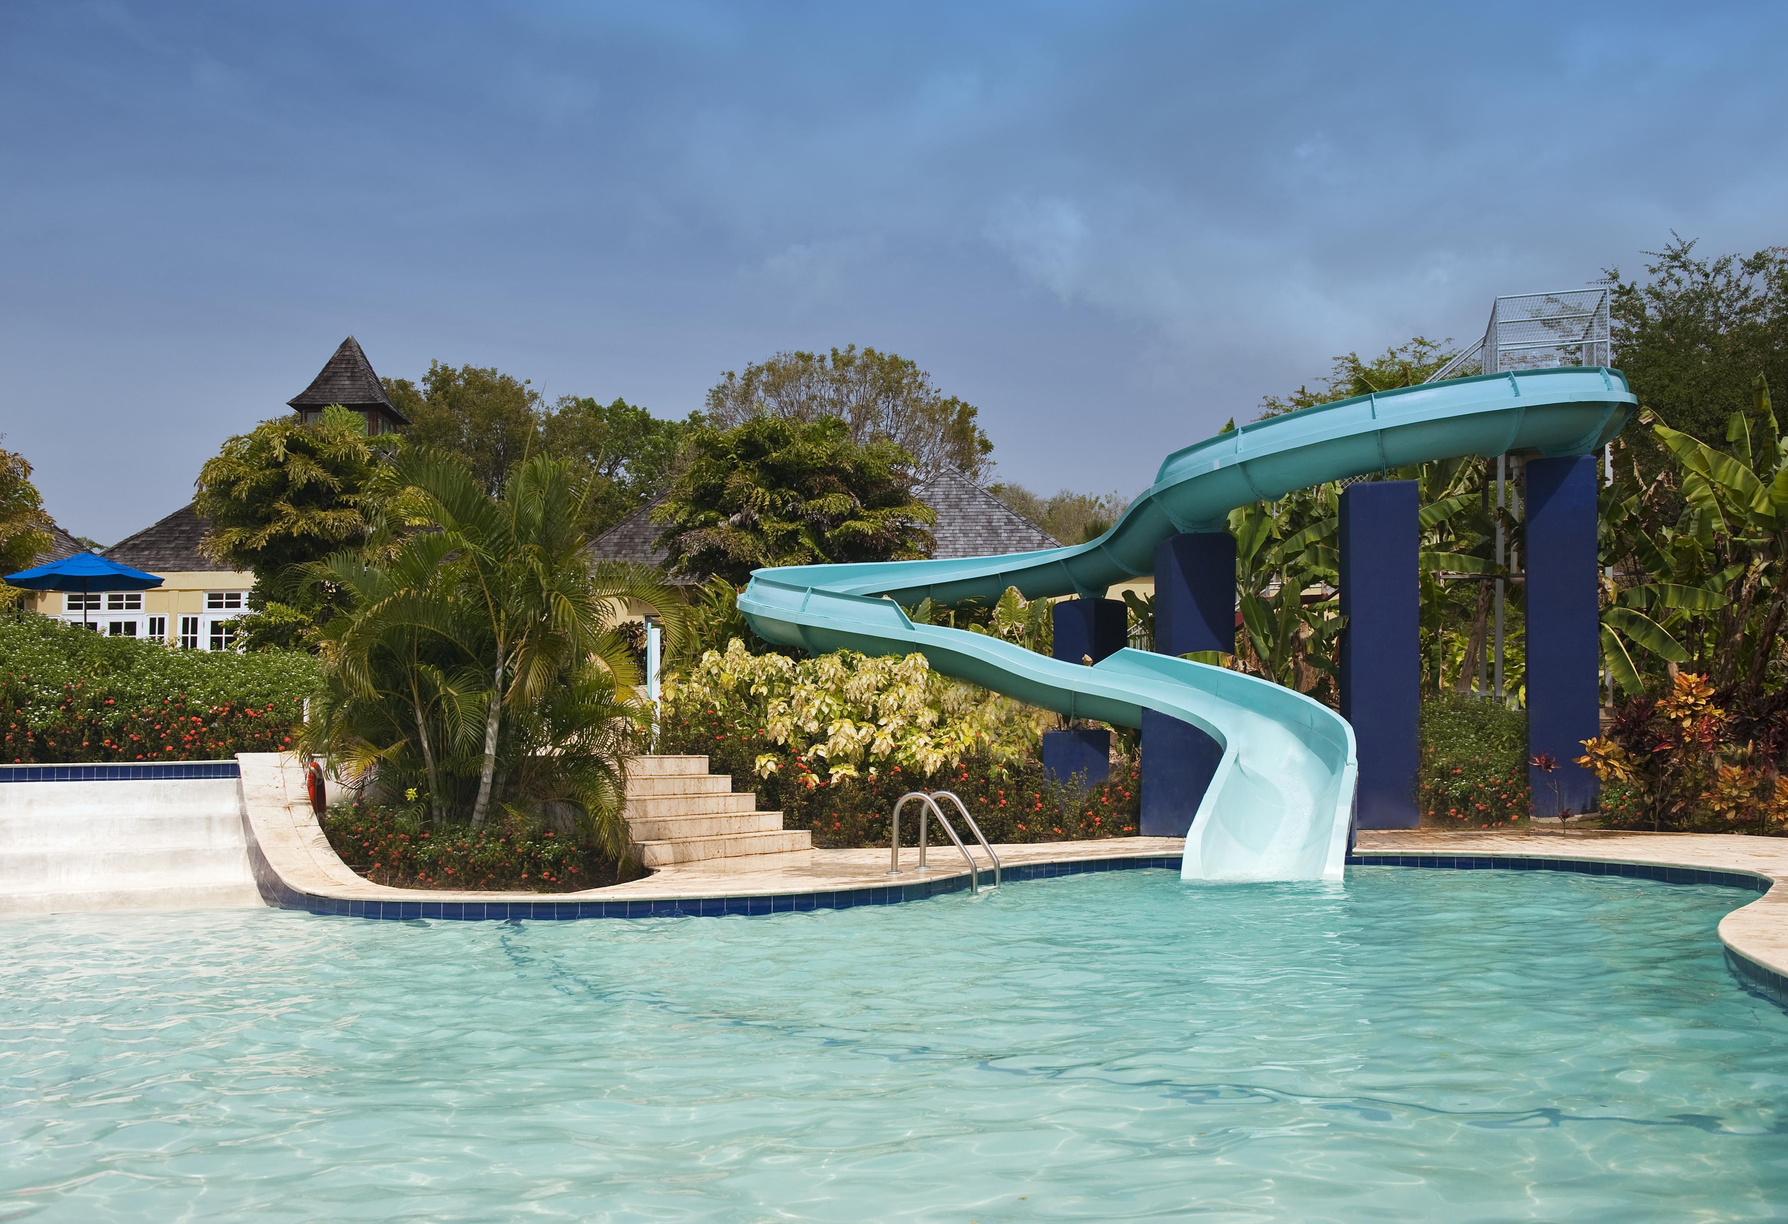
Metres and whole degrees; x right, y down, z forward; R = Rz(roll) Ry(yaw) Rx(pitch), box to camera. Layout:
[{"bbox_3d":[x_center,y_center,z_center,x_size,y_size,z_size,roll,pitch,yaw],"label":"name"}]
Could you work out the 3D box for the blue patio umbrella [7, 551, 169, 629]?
[{"bbox_3d":[-12.750,0.250,25.000,2.600,2.400,2.600,0,-3,0],"label":"blue patio umbrella"}]

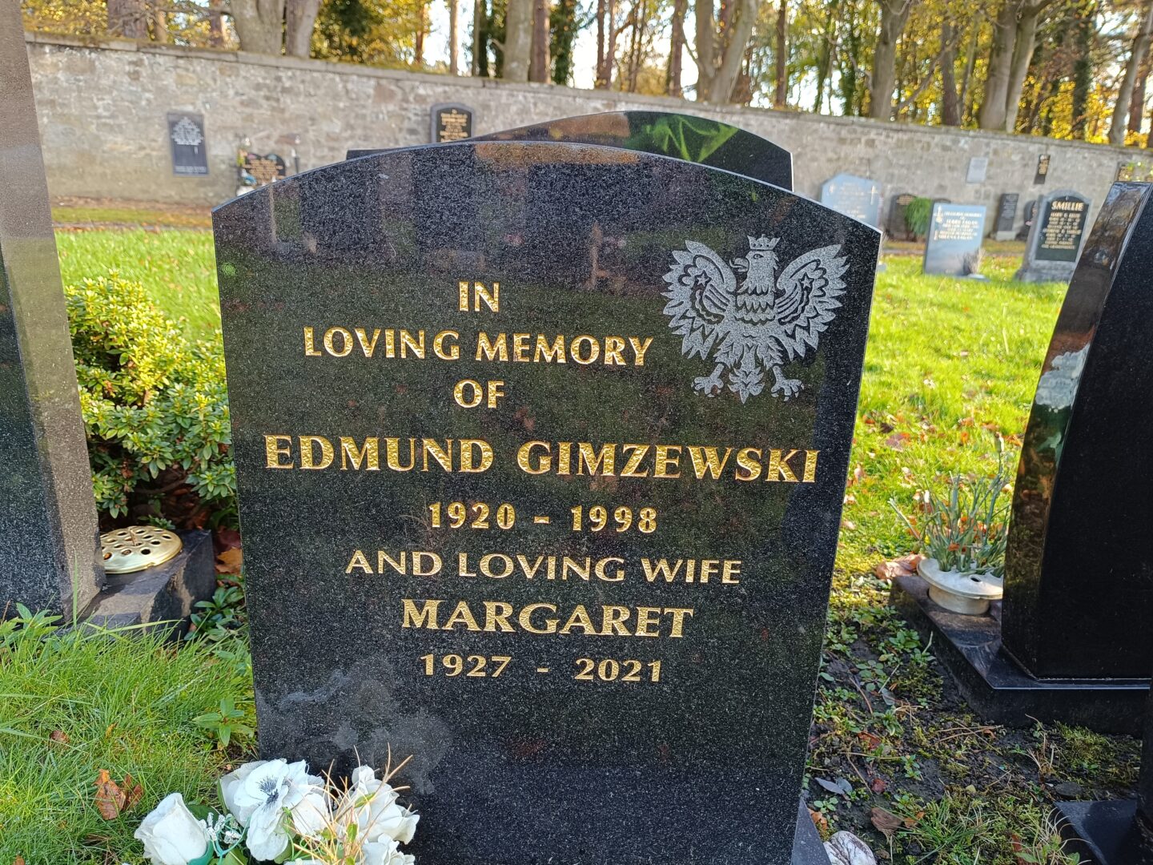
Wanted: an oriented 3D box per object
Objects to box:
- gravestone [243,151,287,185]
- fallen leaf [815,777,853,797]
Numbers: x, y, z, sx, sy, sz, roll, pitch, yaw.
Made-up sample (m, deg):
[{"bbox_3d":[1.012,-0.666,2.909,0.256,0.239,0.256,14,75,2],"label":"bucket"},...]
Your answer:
[{"bbox_3d":[-4.201,-3.520,10.792,0.530,0.520,0.080,-3,17,-16],"label":"gravestone"},{"bbox_3d":[0.315,0.433,0.978,0.046,0.014,0.032,-4,17,-19],"label":"fallen leaf"}]

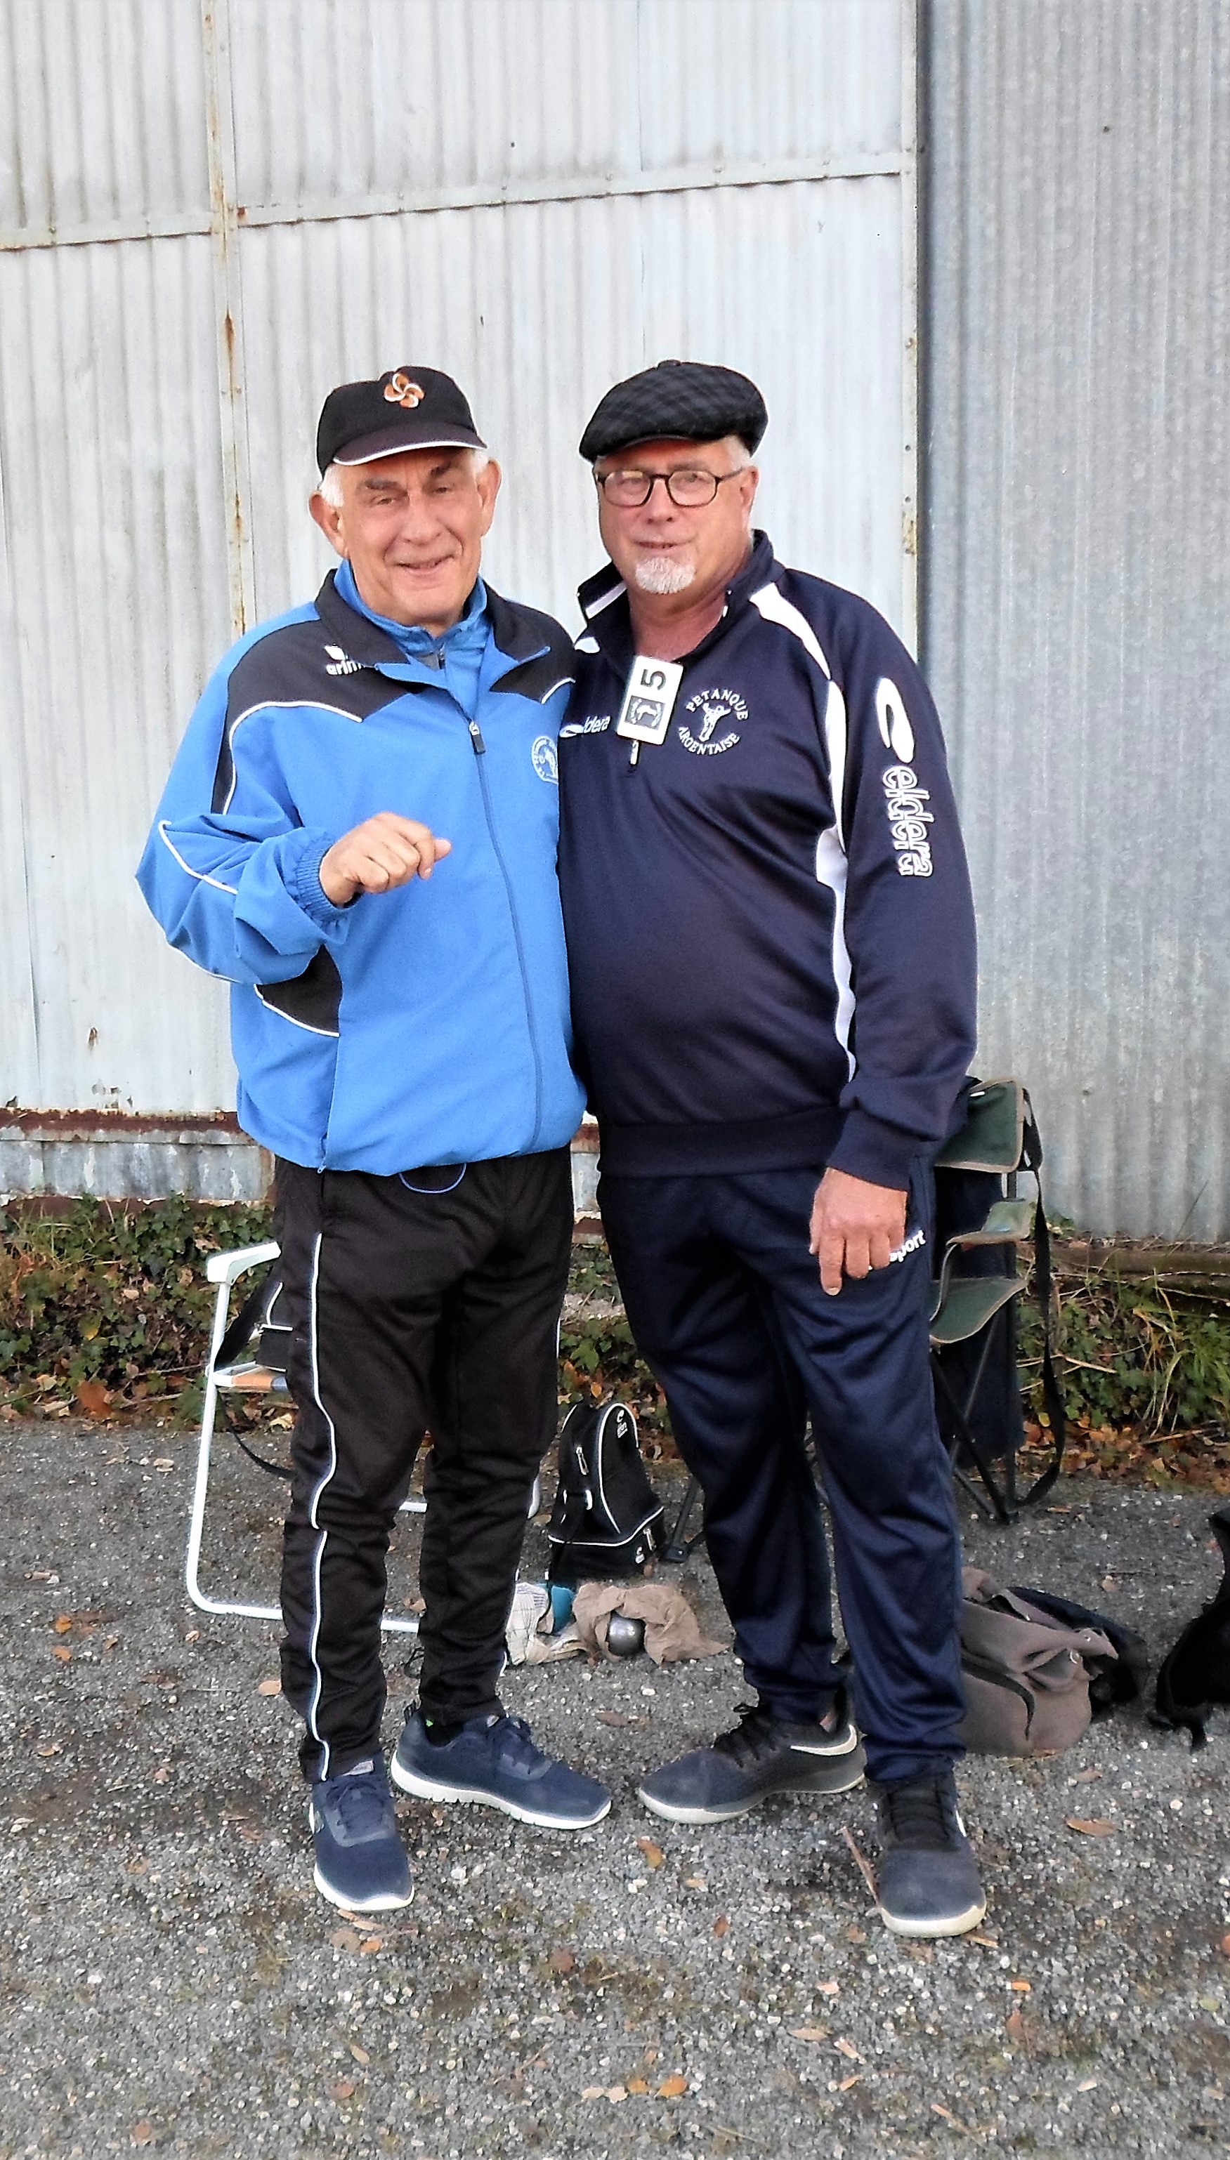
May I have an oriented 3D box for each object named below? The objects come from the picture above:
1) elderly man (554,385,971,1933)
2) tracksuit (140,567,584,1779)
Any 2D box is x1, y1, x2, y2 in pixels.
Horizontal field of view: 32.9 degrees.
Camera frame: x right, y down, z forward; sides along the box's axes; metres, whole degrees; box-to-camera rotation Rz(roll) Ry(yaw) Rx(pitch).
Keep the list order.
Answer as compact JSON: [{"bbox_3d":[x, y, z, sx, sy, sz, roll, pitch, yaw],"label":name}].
[{"bbox_3d":[0.213,0.069,2.476,0.570,1.770,0.440,4,10,25],"label":"elderly man"},{"bbox_3d":[-0.266,0.145,2.518,0.570,1.460,0.380,-5,10,-23],"label":"tracksuit"}]

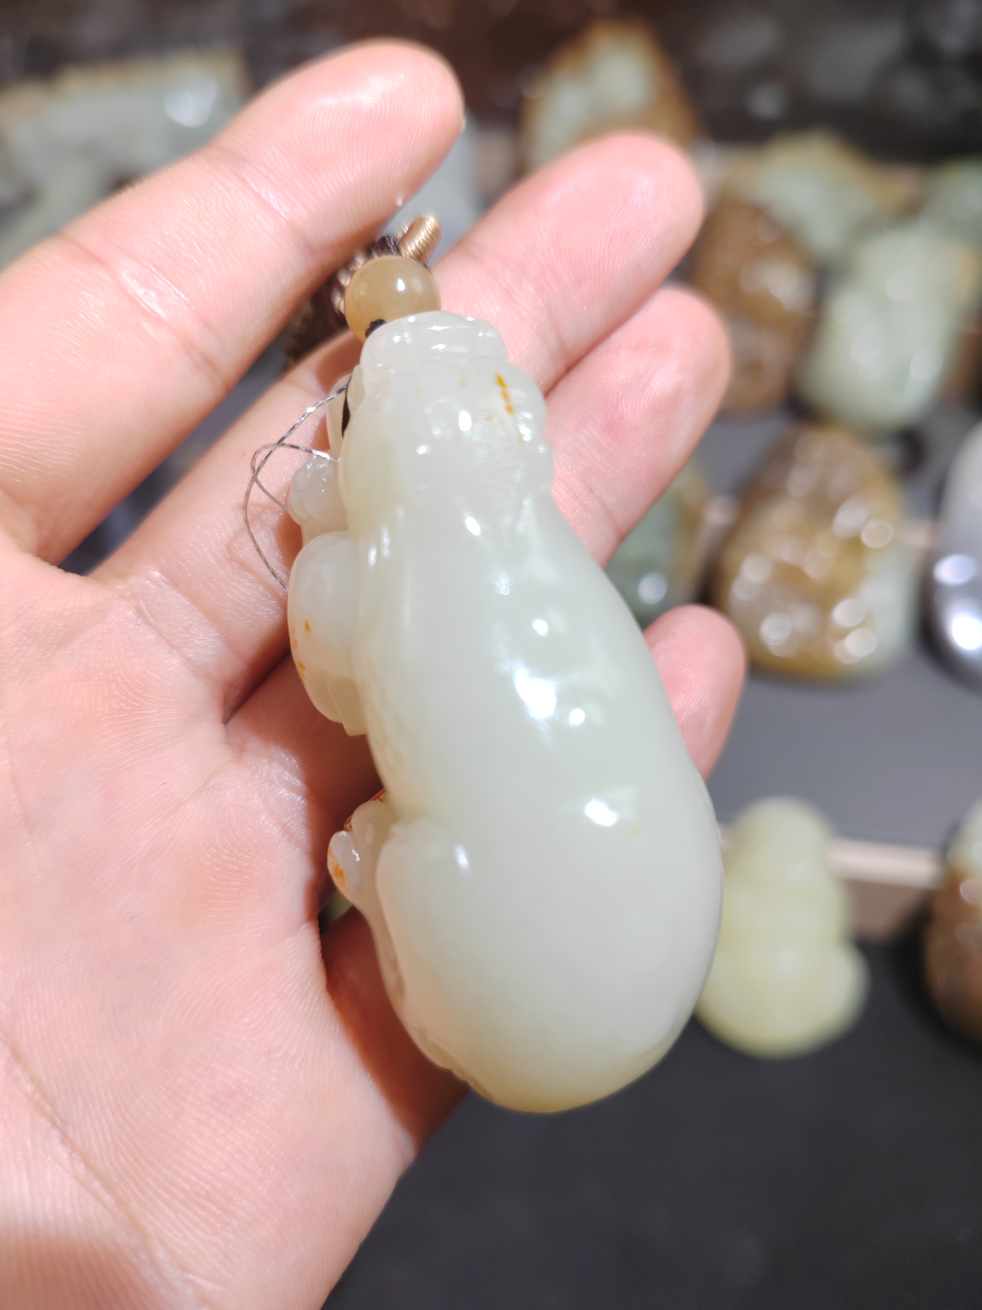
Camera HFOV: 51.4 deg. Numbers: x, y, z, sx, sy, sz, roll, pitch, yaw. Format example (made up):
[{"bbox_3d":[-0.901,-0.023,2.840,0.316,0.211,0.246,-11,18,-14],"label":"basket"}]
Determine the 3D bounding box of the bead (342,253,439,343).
[{"bbox_3d":[-0.010,-0.036,0.105,0.010,0.010,0.010,18,84,0],"label":"bead"}]

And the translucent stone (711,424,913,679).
[{"bbox_3d":[0.105,-0.034,0.335,0.063,0.036,0.081,1,84,3],"label":"translucent stone"}]

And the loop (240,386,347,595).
[{"bbox_3d":[-0.020,-0.017,0.102,0.011,0.005,0.021,3,90,0],"label":"loop"}]

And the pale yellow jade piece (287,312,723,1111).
[{"bbox_3d":[0.001,0.006,0.100,0.033,0.036,0.079,-5,83,-30],"label":"pale yellow jade piece"}]

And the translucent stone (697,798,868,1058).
[{"bbox_3d":[0.085,0.079,0.295,0.048,0.030,0.073,0,86,3],"label":"translucent stone"}]

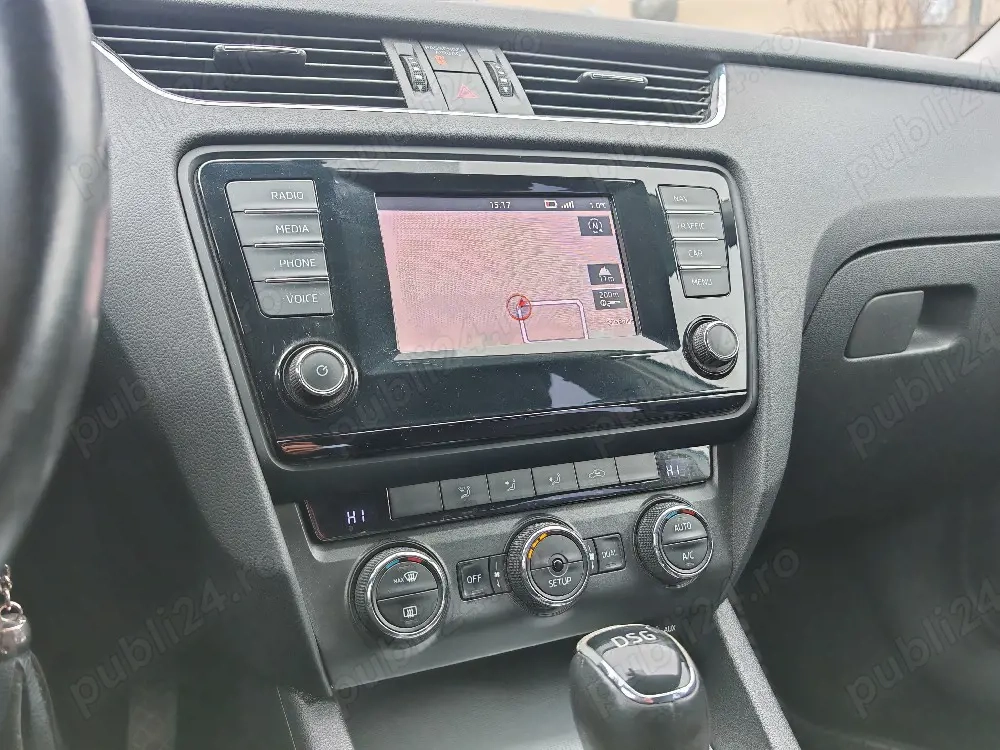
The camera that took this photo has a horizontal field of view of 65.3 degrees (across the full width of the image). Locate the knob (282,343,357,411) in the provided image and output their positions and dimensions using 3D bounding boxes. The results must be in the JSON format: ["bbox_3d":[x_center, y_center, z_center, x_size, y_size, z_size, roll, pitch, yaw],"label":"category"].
[{"bbox_3d":[-0.074,-0.001,0.323,0.029,0.029,0.013,-5,-12,-23],"label":"knob"}]

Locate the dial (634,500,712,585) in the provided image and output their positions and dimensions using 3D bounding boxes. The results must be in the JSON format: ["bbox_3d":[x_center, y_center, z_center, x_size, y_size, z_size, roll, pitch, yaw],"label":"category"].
[{"bbox_3d":[0.090,0.084,0.395,0.042,0.042,0.013,-5,-10,-23],"label":"dial"}]

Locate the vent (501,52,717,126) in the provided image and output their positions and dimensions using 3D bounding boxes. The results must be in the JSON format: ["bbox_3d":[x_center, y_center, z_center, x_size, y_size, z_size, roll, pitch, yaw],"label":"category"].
[{"bbox_3d":[0.074,-0.170,0.476,0.143,0.025,0.060,-5,55,-23],"label":"vent"}]

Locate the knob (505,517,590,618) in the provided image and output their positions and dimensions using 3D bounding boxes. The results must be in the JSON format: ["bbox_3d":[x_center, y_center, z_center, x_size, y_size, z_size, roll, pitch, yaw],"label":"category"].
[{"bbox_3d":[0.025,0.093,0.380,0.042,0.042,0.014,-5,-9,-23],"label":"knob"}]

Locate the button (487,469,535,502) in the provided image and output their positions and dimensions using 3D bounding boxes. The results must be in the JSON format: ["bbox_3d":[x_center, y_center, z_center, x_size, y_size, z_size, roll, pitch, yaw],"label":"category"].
[{"bbox_3d":[0.004,0.055,0.389,0.024,0.015,0.008,-5,-9,-23],"label":"button"}]

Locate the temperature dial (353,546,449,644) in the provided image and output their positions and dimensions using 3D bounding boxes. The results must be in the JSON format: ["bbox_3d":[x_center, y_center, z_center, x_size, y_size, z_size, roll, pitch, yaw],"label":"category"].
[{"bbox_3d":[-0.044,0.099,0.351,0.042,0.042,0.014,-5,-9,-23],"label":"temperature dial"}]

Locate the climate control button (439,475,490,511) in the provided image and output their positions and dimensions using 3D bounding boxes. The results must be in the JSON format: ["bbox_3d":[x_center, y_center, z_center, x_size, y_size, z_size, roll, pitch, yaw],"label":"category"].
[{"bbox_3d":[-0.018,0.057,0.379,0.024,0.015,0.008,-5,-9,-23],"label":"climate control button"}]

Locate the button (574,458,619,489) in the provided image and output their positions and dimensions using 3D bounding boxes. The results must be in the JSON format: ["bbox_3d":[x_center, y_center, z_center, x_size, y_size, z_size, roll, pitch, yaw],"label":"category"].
[{"bbox_3d":[0.048,0.050,0.393,0.023,0.014,0.005,-5,-10,-23],"label":"button"}]

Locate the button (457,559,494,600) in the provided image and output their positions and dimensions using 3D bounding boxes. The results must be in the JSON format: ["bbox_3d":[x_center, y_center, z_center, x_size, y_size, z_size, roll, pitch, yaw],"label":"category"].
[{"bbox_3d":[-0.012,0.094,0.359,0.016,0.017,0.005,-5,-10,-23],"label":"button"}]

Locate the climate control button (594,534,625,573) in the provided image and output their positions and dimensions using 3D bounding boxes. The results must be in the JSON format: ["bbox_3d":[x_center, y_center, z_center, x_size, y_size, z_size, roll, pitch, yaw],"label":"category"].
[{"bbox_3d":[0.056,0.091,0.402,0.015,0.018,0.008,-5,-9,-23],"label":"climate control button"}]

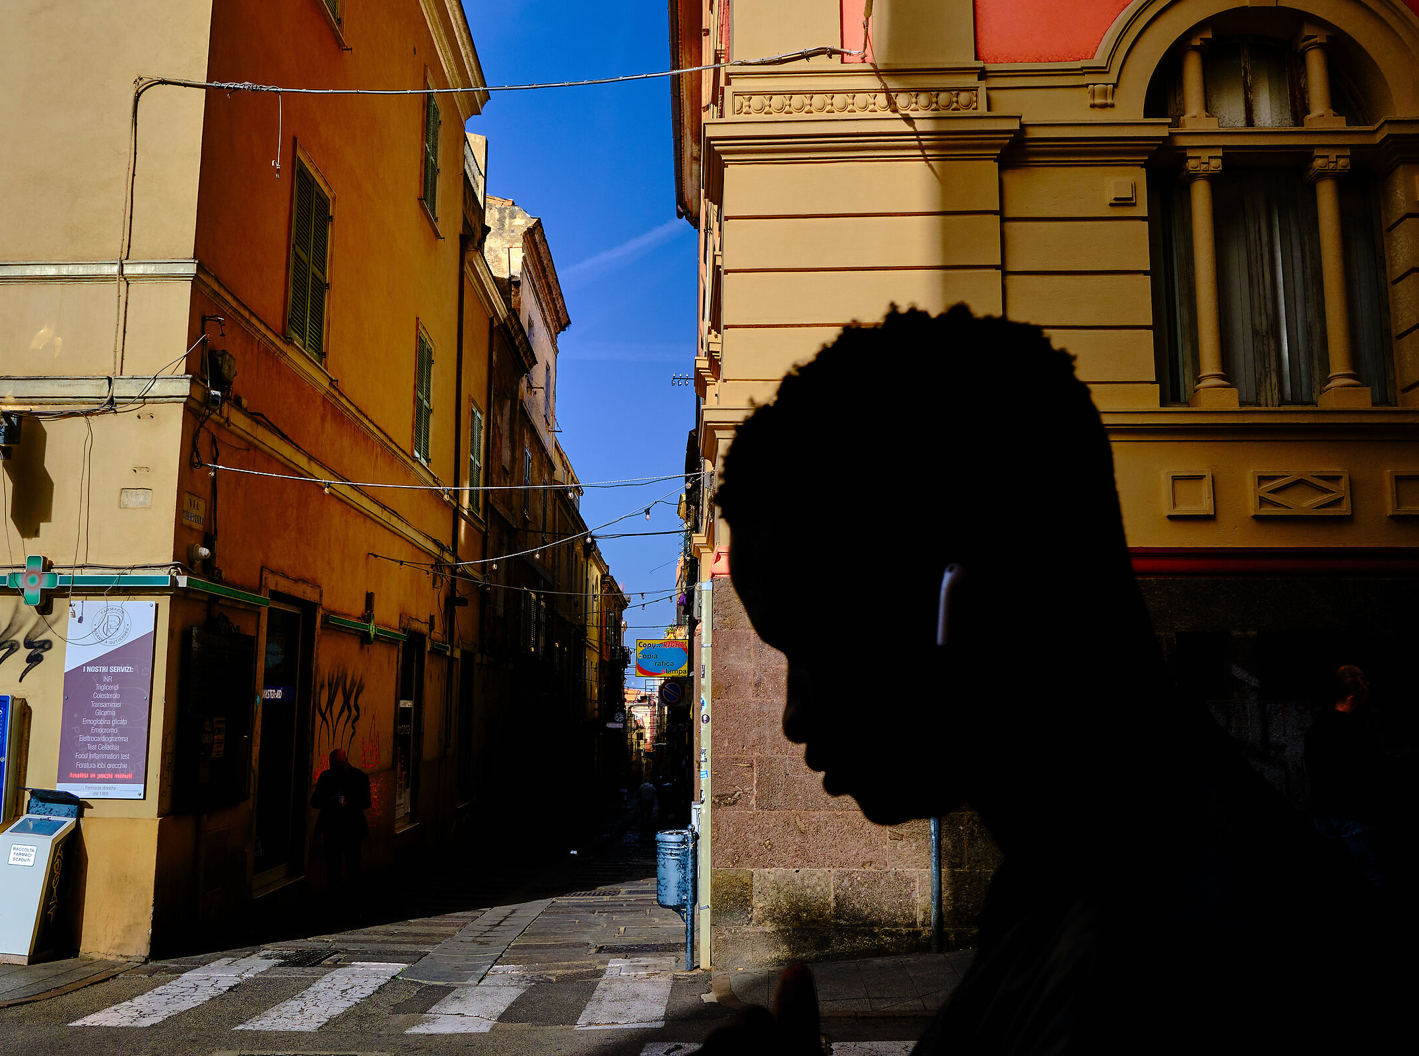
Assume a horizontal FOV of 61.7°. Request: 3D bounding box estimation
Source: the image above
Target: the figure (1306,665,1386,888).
[{"bbox_3d":[3.778,1.688,6.981,0.360,1.750,0.470,4,-9,-24],"label":"figure"}]

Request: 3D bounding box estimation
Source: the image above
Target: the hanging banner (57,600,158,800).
[{"bbox_3d":[-4.883,1.392,9.635,0.720,1.570,0.025,0,-8,2],"label":"hanging banner"}]

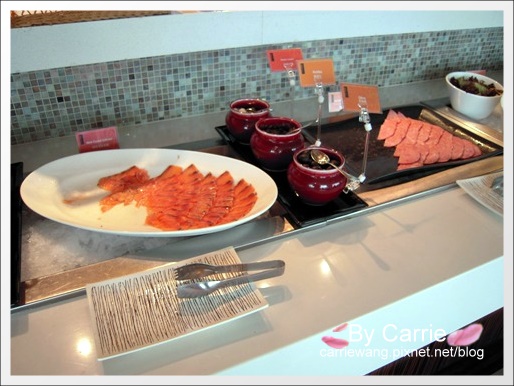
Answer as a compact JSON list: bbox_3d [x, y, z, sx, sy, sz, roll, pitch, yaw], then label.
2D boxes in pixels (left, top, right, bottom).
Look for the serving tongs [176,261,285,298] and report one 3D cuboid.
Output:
[{"bbox_3d":[-0.049,0.163,0.826,0.216,0.039,0.060,-6,35,-12],"label":"serving tongs"}]

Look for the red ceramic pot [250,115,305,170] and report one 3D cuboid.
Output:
[{"bbox_3d":[0.059,-0.131,1.173,0.153,0.118,0.153,2,35,-1],"label":"red ceramic pot"}]

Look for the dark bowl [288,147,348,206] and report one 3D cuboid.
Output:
[{"bbox_3d":[0.152,-0.036,1.051,0.152,0.110,0.152,2,35,-1],"label":"dark bowl"}]

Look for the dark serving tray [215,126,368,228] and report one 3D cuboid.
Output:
[{"bbox_3d":[0.075,-0.078,1.198,0.213,0.022,0.550,-13,37,-20],"label":"dark serving tray"}]

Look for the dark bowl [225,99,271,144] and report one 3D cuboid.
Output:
[{"bbox_3d":[-0.024,-0.218,1.304,0.146,0.109,0.146,2,35,-1],"label":"dark bowl"}]

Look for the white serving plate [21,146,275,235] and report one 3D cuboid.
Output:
[{"bbox_3d":[-0.261,0.001,1.045,0.632,0.047,0.373,5,35,3],"label":"white serving plate"}]

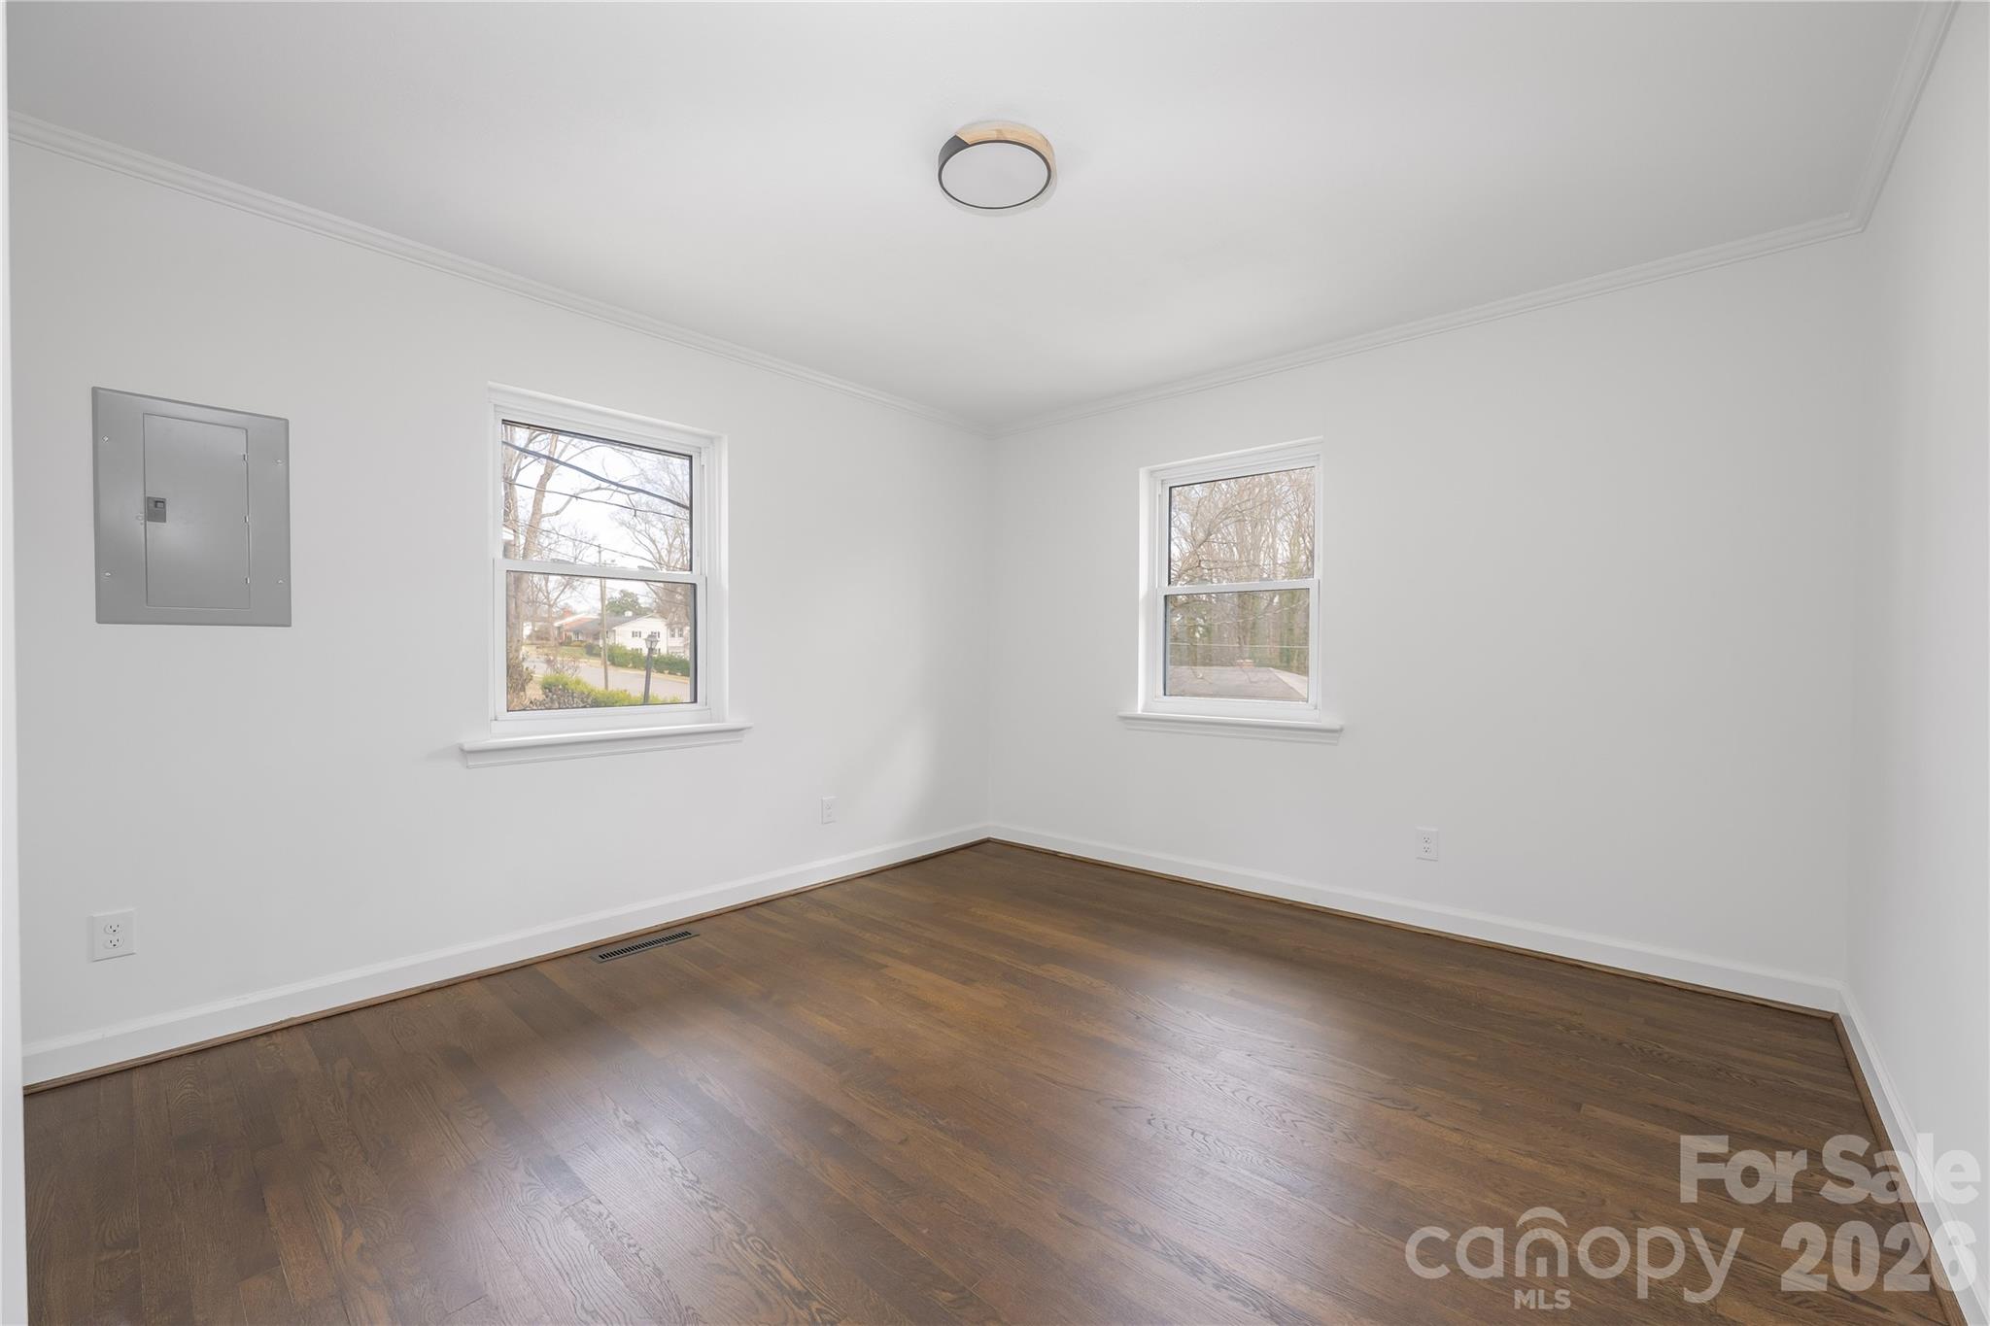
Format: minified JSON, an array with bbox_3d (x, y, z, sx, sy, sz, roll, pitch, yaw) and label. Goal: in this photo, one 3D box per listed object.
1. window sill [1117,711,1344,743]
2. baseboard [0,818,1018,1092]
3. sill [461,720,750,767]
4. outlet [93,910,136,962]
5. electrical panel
[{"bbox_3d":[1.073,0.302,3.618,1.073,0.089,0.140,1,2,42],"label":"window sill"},{"bbox_3d":[-1.234,1.001,3.240,0.016,0.097,3.638,1,1,42],"label":"baseboard"},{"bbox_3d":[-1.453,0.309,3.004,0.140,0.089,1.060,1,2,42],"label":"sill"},{"bbox_3d":[-2.312,0.718,2.032,0.008,0.123,0.080,1,2,42],"label":"outlet"},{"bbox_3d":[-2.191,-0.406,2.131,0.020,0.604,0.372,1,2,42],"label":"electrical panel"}]

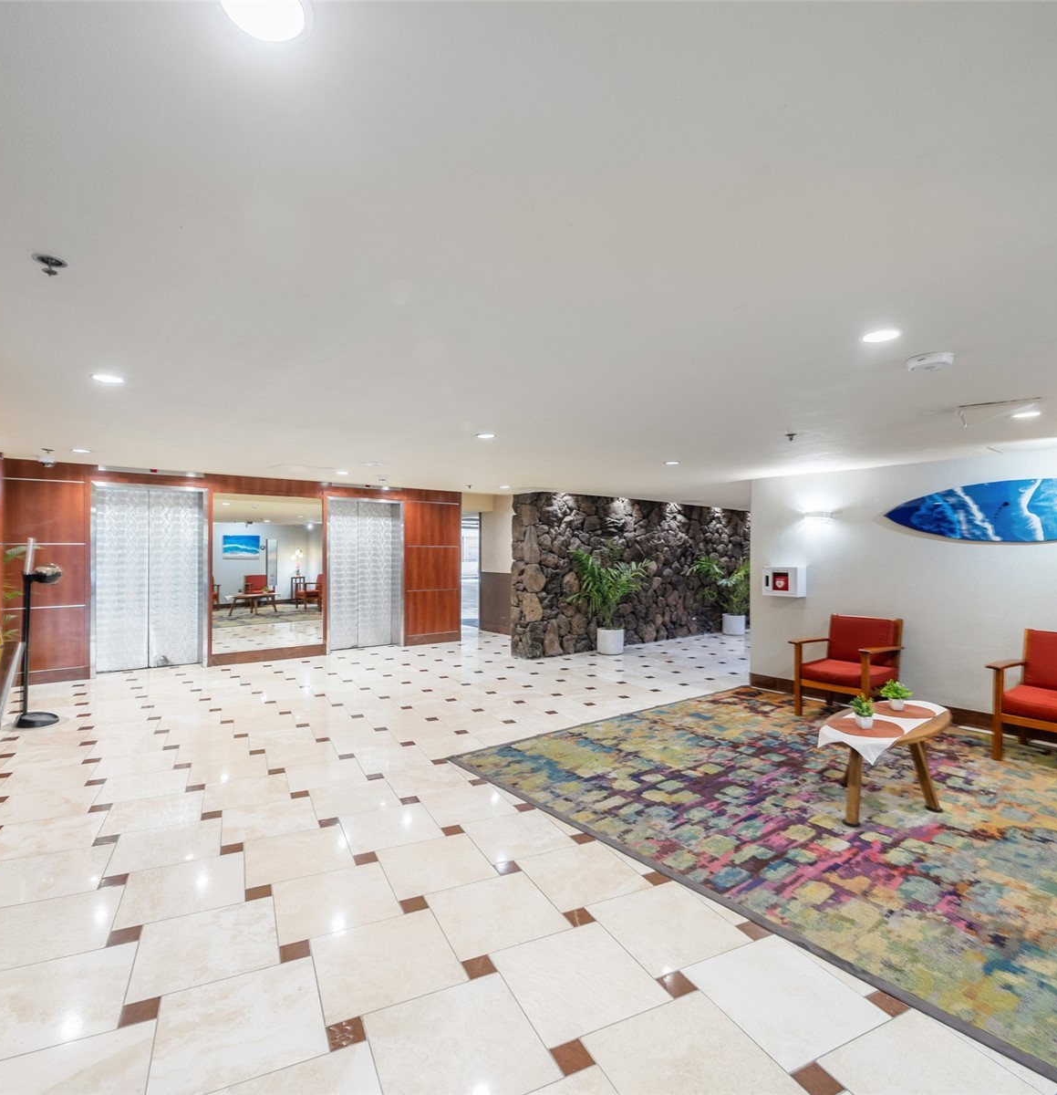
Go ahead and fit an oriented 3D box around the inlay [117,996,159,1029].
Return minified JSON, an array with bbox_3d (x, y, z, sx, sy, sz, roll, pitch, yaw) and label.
[{"bbox_3d":[-1.216,1.460,1.847,0.100,0.010,0.100,0,0,-24],"label":"inlay"}]

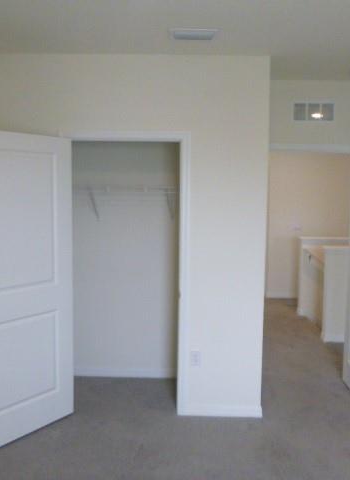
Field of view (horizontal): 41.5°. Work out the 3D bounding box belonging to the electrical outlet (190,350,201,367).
[{"bbox_3d":[0.158,0.898,3.486,0.073,0.117,0.015,0,5,0],"label":"electrical outlet"}]

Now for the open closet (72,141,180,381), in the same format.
[{"bbox_3d":[-0.366,0.275,3.801,0.800,2.060,0.721,0,5,0],"label":"open closet"}]

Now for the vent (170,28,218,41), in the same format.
[{"bbox_3d":[0.116,-1.266,2.863,0.300,0.020,0.205,0,5,0],"label":"vent"}]

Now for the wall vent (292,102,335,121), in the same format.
[{"bbox_3d":[1.208,-1.119,4.024,0.375,0.172,0.020,0,5,0],"label":"wall vent"}]

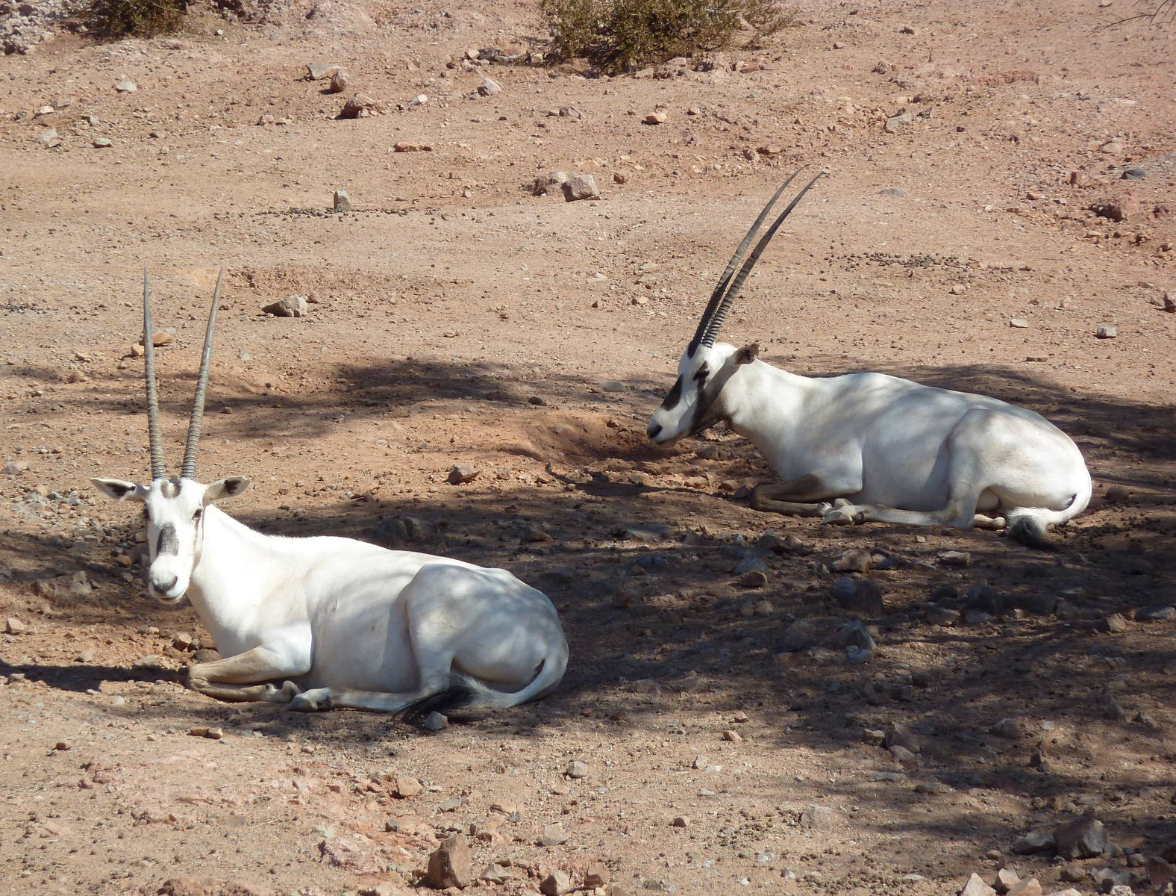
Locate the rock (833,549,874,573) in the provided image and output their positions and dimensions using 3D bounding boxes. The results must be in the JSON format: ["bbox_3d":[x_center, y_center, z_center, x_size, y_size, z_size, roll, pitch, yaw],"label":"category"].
[{"bbox_3d":[0.793,0.337,30.912,0.123,0.059,0.092,0,12,0],"label":"rock"}]

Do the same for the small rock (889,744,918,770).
[{"bbox_3d":[0.872,0.852,28.608,0.080,0.062,0.070,0,12,0],"label":"small rock"}]

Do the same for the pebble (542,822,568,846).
[{"bbox_3d":[-0.089,1.036,27.805,0.070,0.053,0.060,0,12,0],"label":"pebble"}]

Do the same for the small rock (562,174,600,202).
[{"bbox_3d":[-0.025,-0.916,36.475,0.125,0.086,0.108,0,12,0],"label":"small rock"}]

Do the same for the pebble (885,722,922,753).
[{"bbox_3d":[0.877,0.806,28.780,0.099,0.075,0.080,0,12,0],"label":"pebble"}]

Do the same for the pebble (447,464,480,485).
[{"bbox_3d":[-0.372,0.080,30.954,0.098,0.055,0.075,0,11,0],"label":"pebble"}]

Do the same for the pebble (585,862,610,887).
[{"bbox_3d":[0.025,1.130,27.393,0.064,0.054,0.059,0,12,0],"label":"pebble"}]

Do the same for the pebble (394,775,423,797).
[{"bbox_3d":[-0.490,0.925,28.308,0.071,0.049,0.064,0,12,0],"label":"pebble"}]

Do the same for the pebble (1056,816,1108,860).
[{"bbox_3d":[1.235,0.973,25.882,0.133,0.096,0.105,0,11,0],"label":"pebble"}]

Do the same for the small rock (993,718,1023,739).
[{"bbox_3d":[1.107,0.739,27.294,0.080,0.052,0.065,0,11,0],"label":"small rock"}]

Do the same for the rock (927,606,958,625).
[{"bbox_3d":[1.038,0.491,30.253,0.093,0.049,0.074,0,12,0],"label":"rock"}]

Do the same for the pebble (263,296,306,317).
[{"bbox_3d":[-0.993,-0.464,33.948,0.143,0.066,0.105,0,11,0],"label":"pebble"}]

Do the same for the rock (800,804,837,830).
[{"bbox_3d":[0.584,0.933,26.208,0.090,0.054,0.070,0,11,0],"label":"rock"}]

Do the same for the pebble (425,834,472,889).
[{"bbox_3d":[-0.344,1.020,25.545,0.113,0.122,0.100,0,11,0],"label":"pebble"}]

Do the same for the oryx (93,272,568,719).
[{"bbox_3d":[-0.698,0.099,27.900,1.270,1.100,0.550,2,11,13],"label":"oryx"}]

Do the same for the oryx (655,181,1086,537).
[{"bbox_3d":[0.829,-0.295,30.409,1.350,1.000,0.530,3,11,17],"label":"oryx"}]

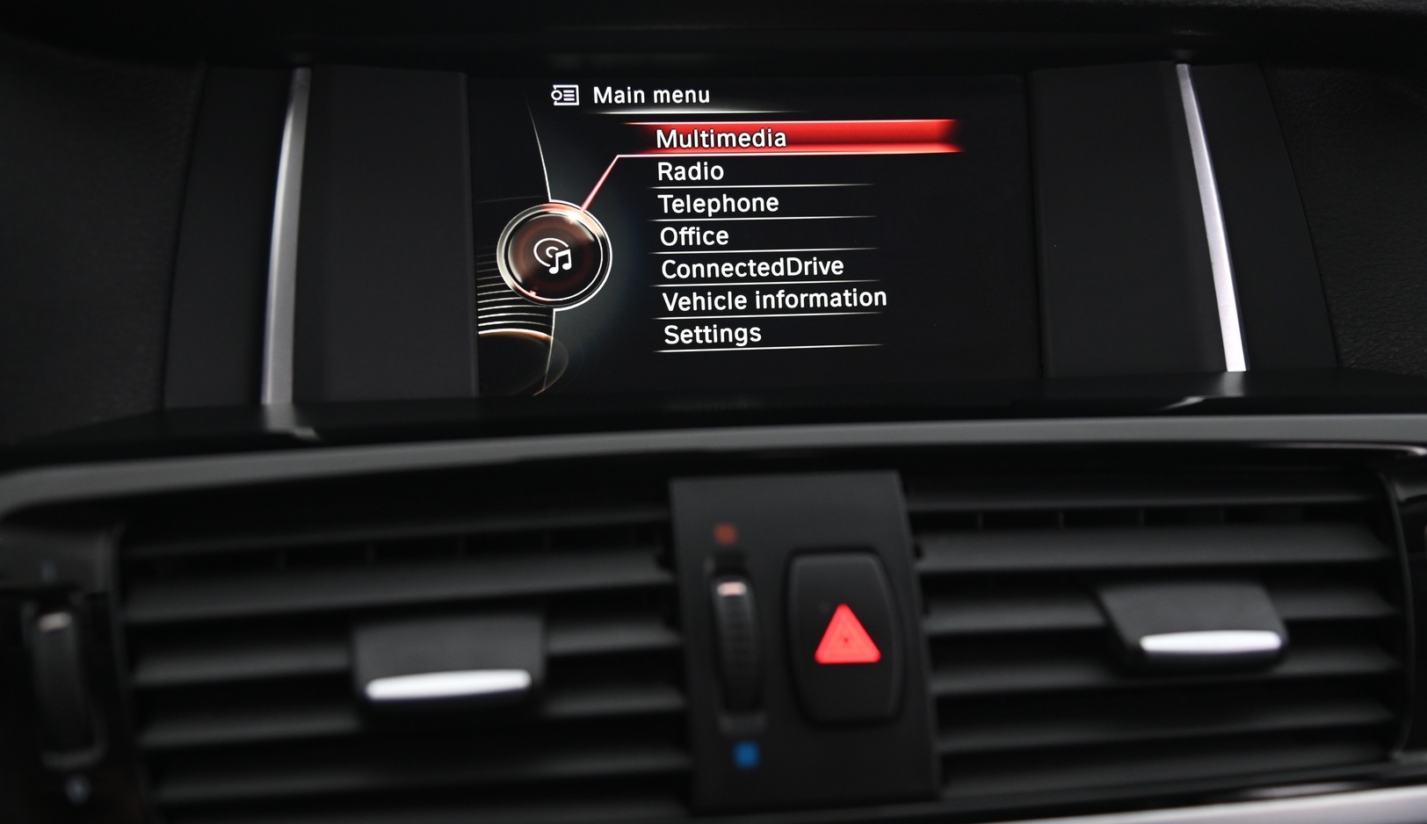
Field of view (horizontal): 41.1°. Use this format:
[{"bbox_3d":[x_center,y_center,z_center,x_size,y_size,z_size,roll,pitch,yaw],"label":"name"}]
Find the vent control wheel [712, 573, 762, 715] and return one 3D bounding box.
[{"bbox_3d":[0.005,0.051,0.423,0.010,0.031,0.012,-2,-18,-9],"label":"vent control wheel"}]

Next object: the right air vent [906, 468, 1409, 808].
[{"bbox_3d":[0.102,0.054,0.450,0.119,0.075,0.035,-2,-18,-9],"label":"right air vent"}]

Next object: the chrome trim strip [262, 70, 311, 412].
[{"bbox_3d":[-0.103,-0.043,0.460,0.009,0.082,0.007,4,-5,-9],"label":"chrome trim strip"}]

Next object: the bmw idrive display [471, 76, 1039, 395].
[{"bbox_3d":[0.011,-0.045,0.487,0.145,0.081,0.014,-2,-4,-9],"label":"bmw idrive display"}]

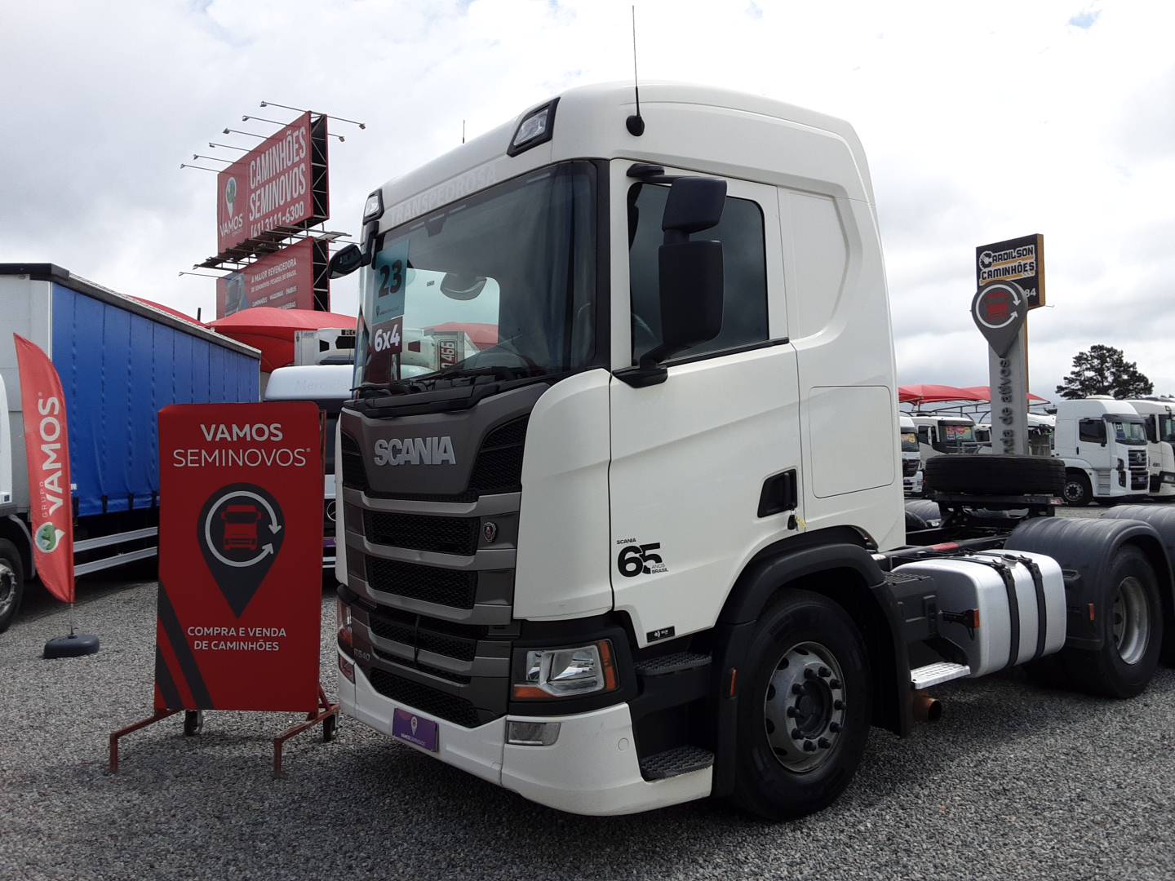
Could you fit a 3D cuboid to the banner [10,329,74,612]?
[{"bbox_3d":[-4.710,0.246,8.220,0.480,2.320,0.100,0,-1,-24],"label":"banner"}]

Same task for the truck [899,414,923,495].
[{"bbox_3d":[9.500,0.730,36.700,2.500,3.000,6.500,0,-1,-40],"label":"truck"}]

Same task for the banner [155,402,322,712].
[{"bbox_3d":[-1.957,0.652,5.350,0.965,1.730,0.080,-1,-1,6],"label":"banner"}]

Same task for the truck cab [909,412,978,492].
[{"bbox_3d":[11.981,0.416,32.771,2.400,2.550,1.900,0,-1,-34],"label":"truck cab"}]

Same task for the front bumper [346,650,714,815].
[{"bbox_3d":[-0.530,1.268,4.635,0.740,0.480,2.470,0,-1,-39],"label":"front bumper"}]

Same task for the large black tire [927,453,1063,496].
[{"bbox_3d":[3.290,0.280,7.720,1.040,0.300,1.040,0,-1,-39],"label":"large black tire"}]

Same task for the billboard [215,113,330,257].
[{"bbox_3d":[-11.786,-8.931,34.665,0.350,3.488,9.208,0,-1,-39],"label":"billboard"}]

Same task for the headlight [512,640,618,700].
[{"bbox_3d":[-0.089,0.908,3.777,0.460,0.270,0.220,-1,-1,43],"label":"headlight"}]

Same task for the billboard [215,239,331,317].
[{"bbox_3d":[-11.838,-5.033,34.766,0.350,3.054,9.467,0,-1,-39],"label":"billboard"}]

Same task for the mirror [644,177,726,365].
[{"bbox_3d":[0.353,-0.643,3.573,0.210,0.710,0.310,0,-1,-39],"label":"mirror"}]

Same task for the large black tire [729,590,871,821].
[{"bbox_3d":[0.938,1.226,4.447,1.040,1.040,0.300,0,-1,-39],"label":"large black tire"}]

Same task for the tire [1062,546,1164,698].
[{"bbox_3d":[3.658,1.238,6.605,1.030,1.030,0.300,0,-1,-39],"label":"tire"}]

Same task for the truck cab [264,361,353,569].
[{"bbox_3d":[-3.200,0.330,12.850,2.250,2.600,1.750,0,-1,-3],"label":"truck cab"}]

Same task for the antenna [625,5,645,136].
[{"bbox_3d":[0.196,-1.547,3.992,0.080,0.570,0.080,0,-1,0],"label":"antenna"}]

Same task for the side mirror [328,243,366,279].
[{"bbox_3d":[-1.290,-0.954,5.050,0.170,0.190,0.200,-1,-1,35],"label":"side mirror"}]

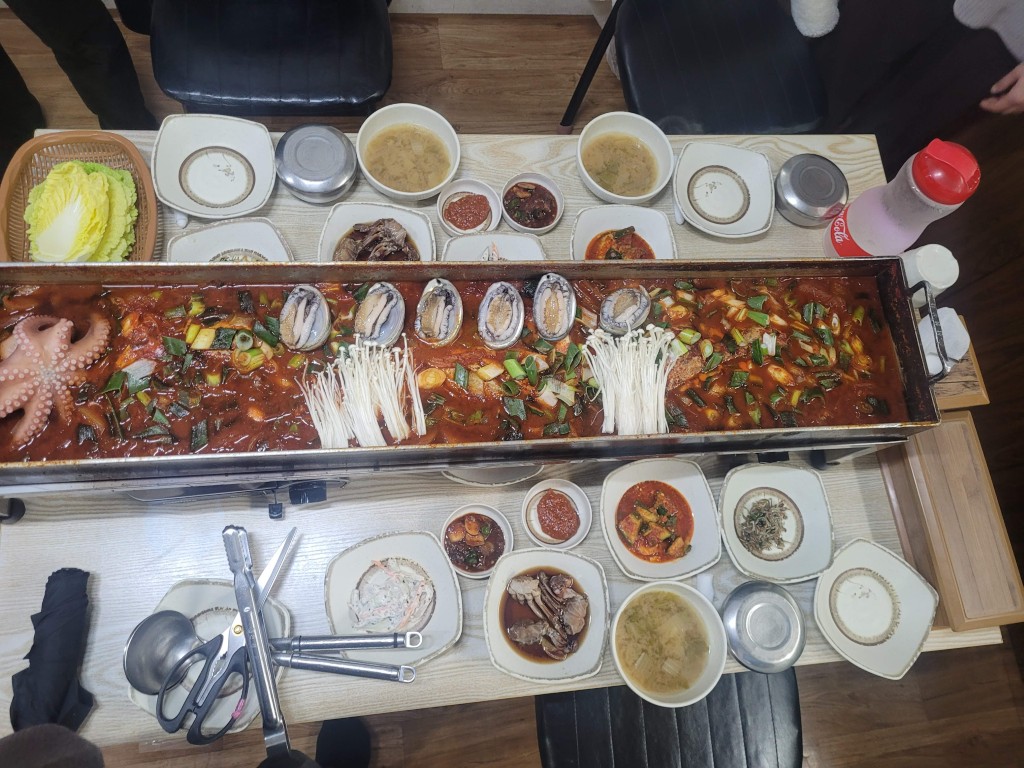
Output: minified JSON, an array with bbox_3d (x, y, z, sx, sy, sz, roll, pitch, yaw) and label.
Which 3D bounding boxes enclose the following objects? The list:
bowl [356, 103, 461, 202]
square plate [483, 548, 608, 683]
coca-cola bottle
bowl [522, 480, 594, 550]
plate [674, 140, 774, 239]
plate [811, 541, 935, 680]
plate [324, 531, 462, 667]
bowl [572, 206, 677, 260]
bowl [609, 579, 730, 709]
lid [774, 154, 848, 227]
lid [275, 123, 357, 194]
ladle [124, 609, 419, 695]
[{"bbox_3d":[-0.138,-0.299,1.032,0.136,0.061,0.136,-3,74,-9],"label":"bowl"},{"bbox_3d":[0.039,0.271,0.909,0.149,0.034,0.149,1,74,-8],"label":"square plate"},{"bbox_3d":[0.521,-0.235,1.030,0.097,0.226,0.097,2,73,-8],"label":"coca-cola bottle"},{"bbox_3d":[0.053,0.162,0.945,0.087,0.031,0.087,2,73,-8],"label":"bowl"},{"bbox_3d":[0.300,-0.274,1.102,0.148,0.034,0.148,7,73,-6],"label":"plate"},{"bbox_3d":[0.446,0.278,0.958,0.148,0.034,0.148,38,72,4],"label":"plate"},{"bbox_3d":[-0.134,0.249,0.882,0.148,0.034,0.148,-17,77,-13],"label":"plate"},{"bbox_3d":[0.152,-0.173,1.050,0.148,0.034,0.148,0,73,-8],"label":"bowl"},{"bbox_3d":[0.174,0.304,0.902,0.135,0.066,0.135,2,73,-8],"label":"bowl"},{"bbox_3d":[0.430,-0.277,1.110,0.107,0.056,0.107,2,73,-8],"label":"lid"},{"bbox_3d":[-0.255,-0.297,1.000,0.103,0.022,0.103,-3,74,-9],"label":"lid"},{"bbox_3d":[-0.253,0.289,0.821,0.306,0.075,0.093,4,73,-7],"label":"ladle"}]

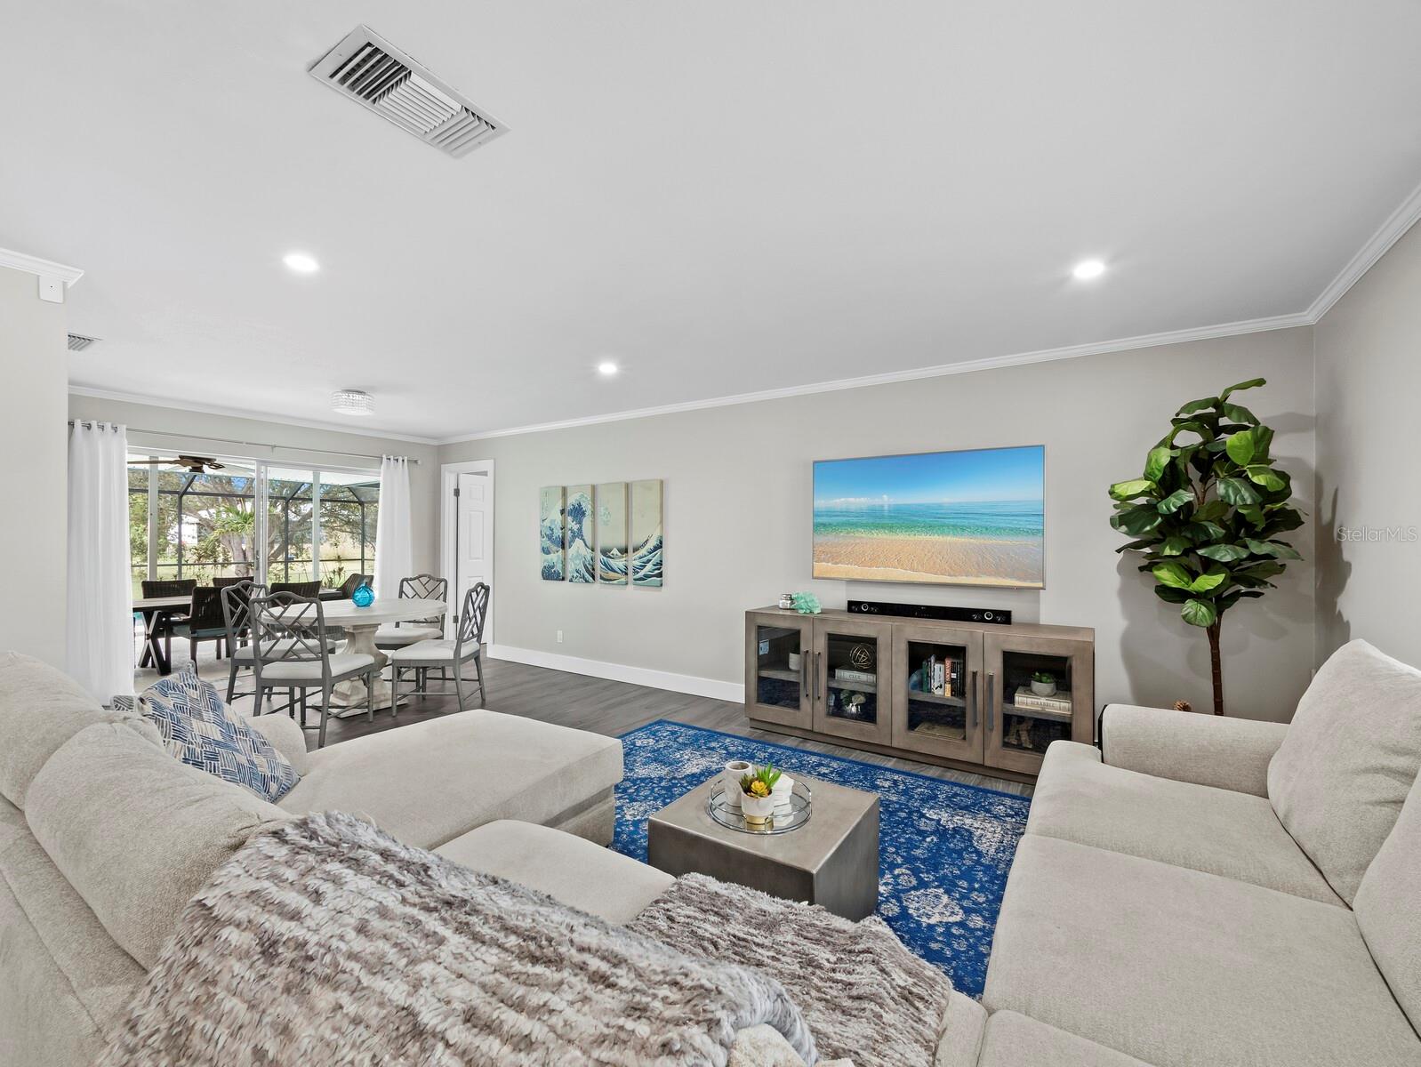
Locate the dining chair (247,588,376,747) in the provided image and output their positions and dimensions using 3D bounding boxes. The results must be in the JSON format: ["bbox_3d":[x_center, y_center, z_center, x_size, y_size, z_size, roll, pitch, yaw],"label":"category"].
[{"bbox_3d":[-2.645,0.861,3.833,0.480,0.965,0.570,0,0,-2],"label":"dining chair"}]

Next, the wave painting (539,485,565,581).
[{"bbox_3d":[-1.551,0.005,5.640,0.307,0.915,0.042,0,0,33],"label":"wave painting"}]

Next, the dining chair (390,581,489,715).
[{"bbox_3d":[-2.046,0.862,4.420,0.570,0.965,0.480,0,0,-1],"label":"dining chair"}]

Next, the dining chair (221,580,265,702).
[{"bbox_3d":[-3.285,0.853,4.400,0.570,0.970,0.490,0,0,0],"label":"dining chair"}]

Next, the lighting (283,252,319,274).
[{"bbox_3d":[-1.651,-1.090,2.320,0.135,0.022,0.135,0,0,33],"label":"lighting"}]

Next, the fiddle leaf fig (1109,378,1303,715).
[{"bbox_3d":[2.310,0.310,2.700,0.700,2.060,0.680,0,0,33],"label":"fiddle leaf fig"}]

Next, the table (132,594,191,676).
[{"bbox_3d":[-5.519,1.093,6.658,0.970,0.735,1.910,0,0,33],"label":"table"}]

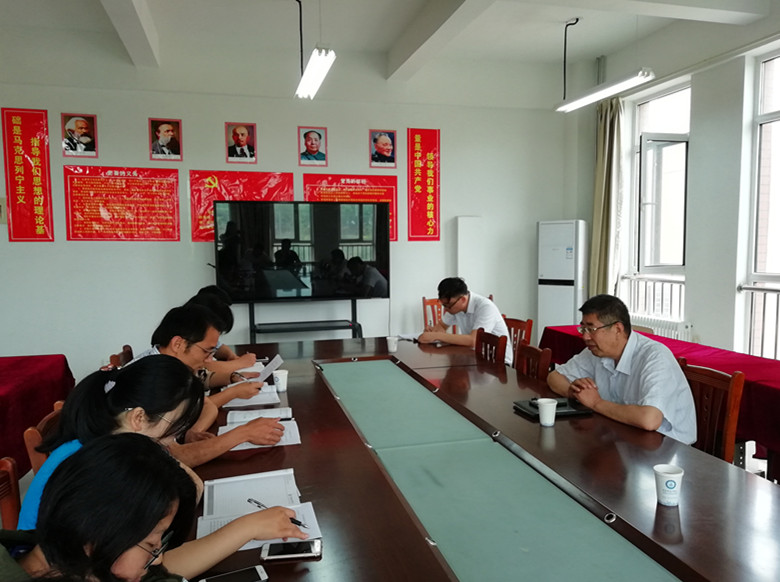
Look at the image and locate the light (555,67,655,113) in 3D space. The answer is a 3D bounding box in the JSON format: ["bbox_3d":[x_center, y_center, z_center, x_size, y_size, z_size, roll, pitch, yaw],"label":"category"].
[{"bbox_3d":[1.790,-1.693,4.992,0.140,0.085,1.220,-1,5,-15],"label":"light"}]

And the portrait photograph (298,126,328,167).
[{"bbox_3d":[-0.754,-1.428,5.793,0.292,0.383,0.015,-1,5,-15],"label":"portrait photograph"}]

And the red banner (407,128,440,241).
[{"bbox_3d":[0.370,-1.137,6.287,0.364,1.193,0.015,-1,5,-15],"label":"red banner"}]

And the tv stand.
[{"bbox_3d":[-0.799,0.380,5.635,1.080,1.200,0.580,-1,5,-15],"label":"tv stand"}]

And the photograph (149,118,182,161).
[{"bbox_3d":[-2.083,-1.407,5.443,0.292,0.383,0.015,-1,5,-15],"label":"photograph"}]

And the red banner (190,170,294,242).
[{"bbox_3d":[-1.461,-0.837,5.834,0.999,0.693,0.015,-1,5,-15],"label":"red banner"}]

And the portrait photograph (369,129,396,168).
[{"bbox_3d":[-0.060,-1.447,5.975,0.292,0.383,0.015,-1,5,-15],"label":"portrait photograph"}]

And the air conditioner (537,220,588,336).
[{"bbox_3d":[1.866,0.121,6.345,0.490,1.720,0.290,3,6,30],"label":"air conditioner"}]

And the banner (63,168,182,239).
[{"bbox_3d":[-2.530,-0.819,5.557,1.000,0.691,0.015,-1,5,-15],"label":"banner"}]

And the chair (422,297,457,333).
[{"bbox_3d":[0.598,0.544,6.153,0.430,0.920,0.500,-1,5,-15],"label":"chair"}]

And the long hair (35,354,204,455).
[{"bbox_3d":[-0.654,0.272,1.440,0.350,0.230,0.200,-1,5,-15],"label":"long hair"}]

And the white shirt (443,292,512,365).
[{"bbox_3d":[0.685,0.296,4.558,0.470,0.560,0.460,-2,5,-23],"label":"white shirt"}]

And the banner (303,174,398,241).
[{"bbox_3d":[-0.398,-0.864,6.109,0.999,0.686,0.015,-1,5,-15],"label":"banner"}]

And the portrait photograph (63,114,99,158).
[{"bbox_3d":[-2.871,-1.435,5.416,0.291,0.395,0.015,-1,5,-15],"label":"portrait photograph"}]

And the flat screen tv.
[{"bbox_3d":[-0.800,-0.370,5.559,1.645,0.935,0.070,-1,5,-15],"label":"flat screen tv"}]

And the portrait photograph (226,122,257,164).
[{"bbox_3d":[-1.423,-1.418,5.617,0.292,0.383,0.015,-1,5,-15],"label":"portrait photograph"}]

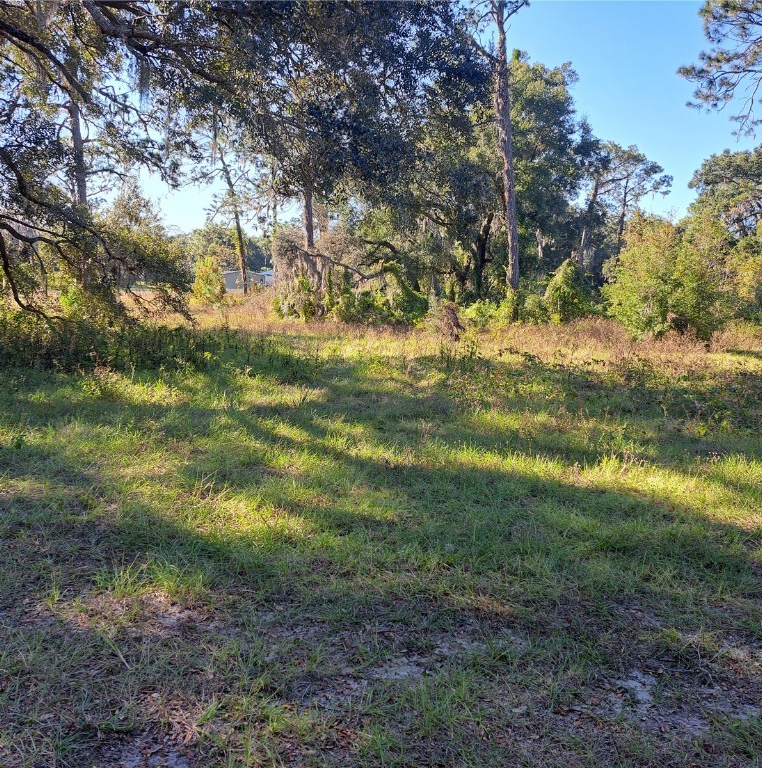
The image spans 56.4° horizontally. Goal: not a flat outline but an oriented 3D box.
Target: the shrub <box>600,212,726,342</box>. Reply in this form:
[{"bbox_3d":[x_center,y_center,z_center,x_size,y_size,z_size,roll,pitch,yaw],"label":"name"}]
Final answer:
[{"bbox_3d":[7.958,-2.972,20.000,3.250,3.500,3.000,0,8,0],"label":"shrub"}]

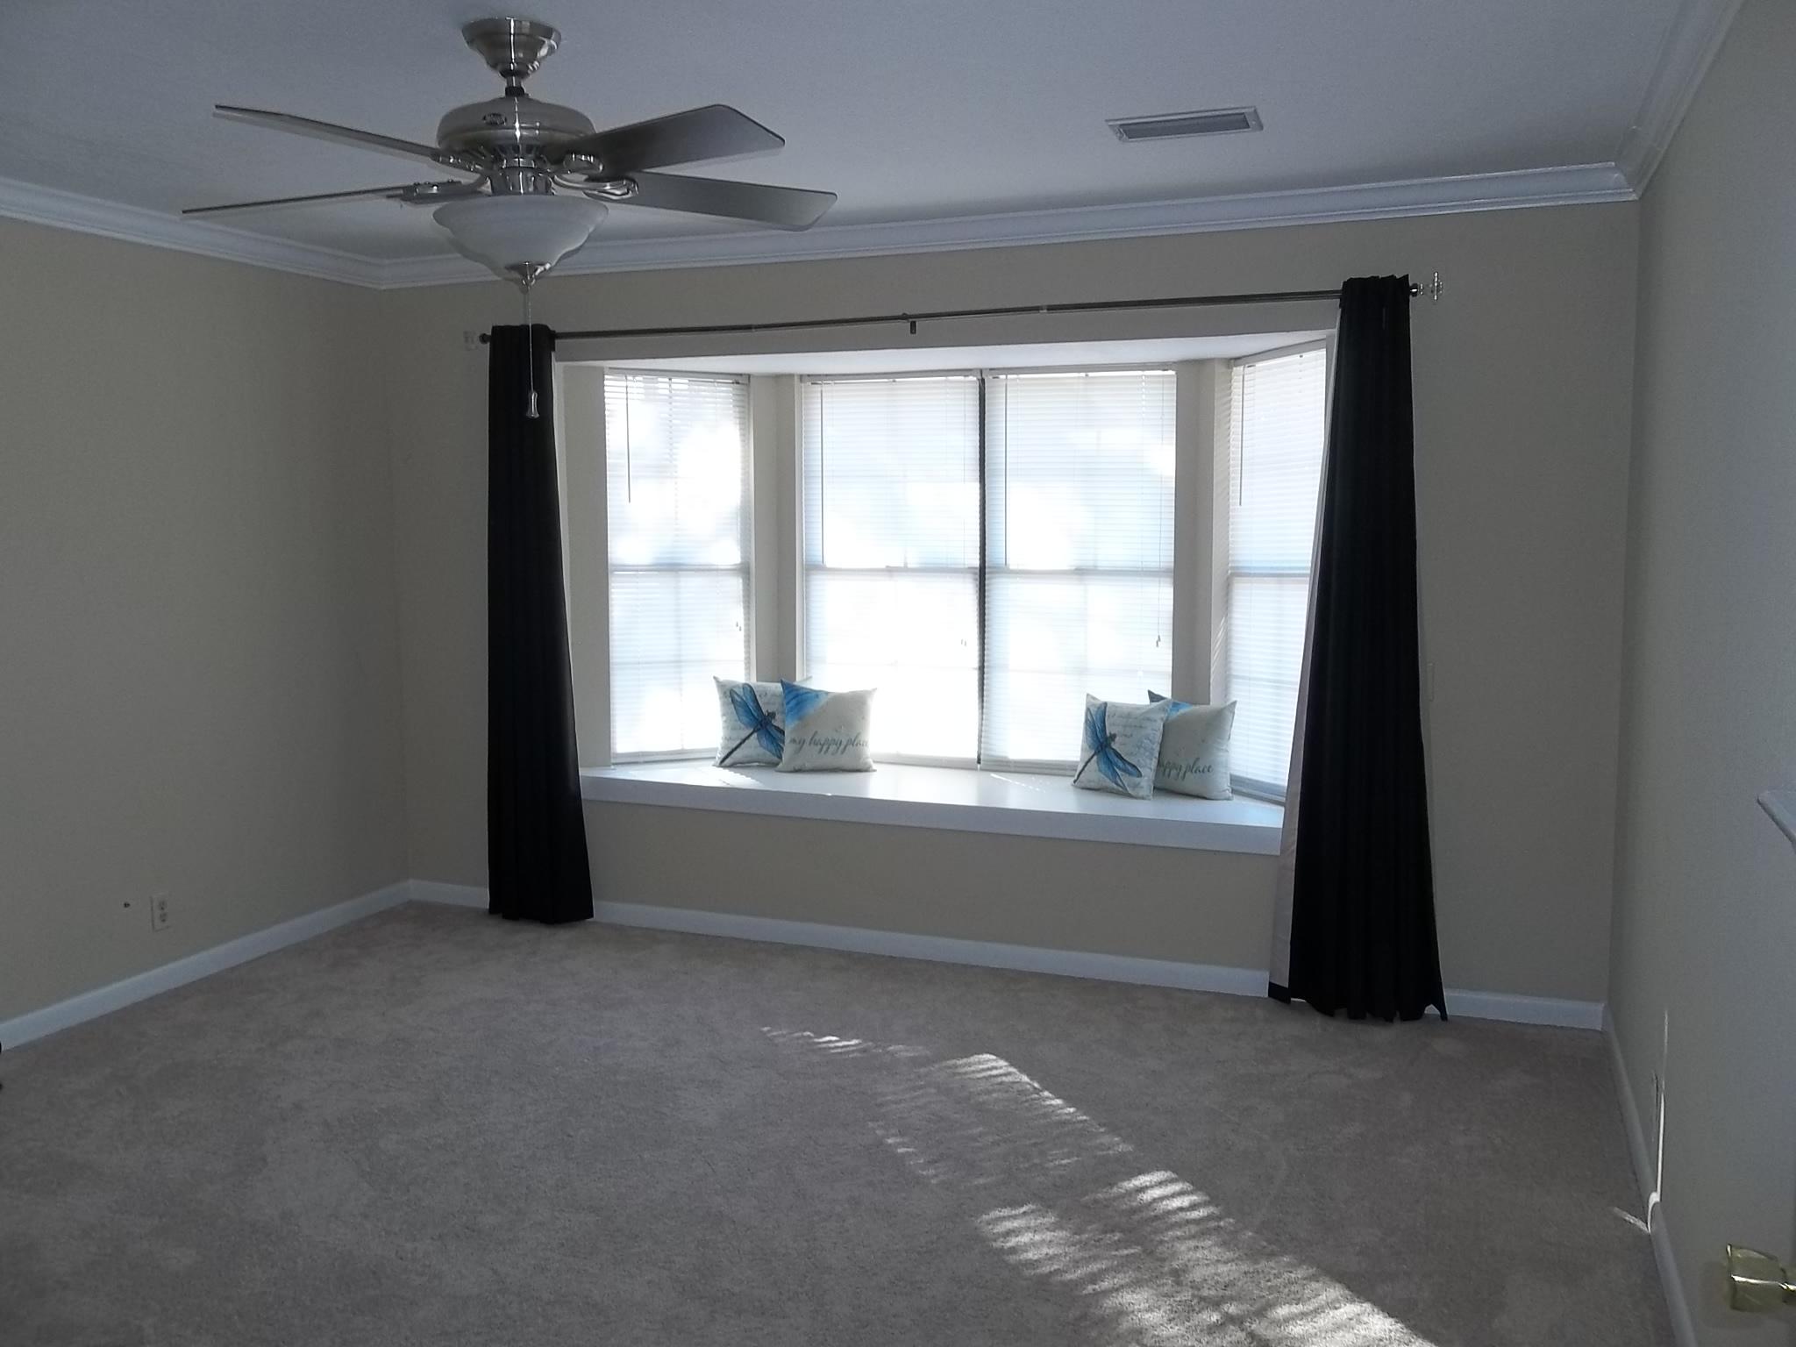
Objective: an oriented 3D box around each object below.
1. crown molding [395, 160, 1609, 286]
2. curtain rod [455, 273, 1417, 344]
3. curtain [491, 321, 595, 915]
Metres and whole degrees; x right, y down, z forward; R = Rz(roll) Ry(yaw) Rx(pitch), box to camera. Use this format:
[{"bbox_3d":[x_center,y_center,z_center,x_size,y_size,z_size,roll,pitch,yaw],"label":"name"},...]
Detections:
[{"bbox_3d":[0.005,-1.408,4.513,4.246,0.087,0.066,3,7,21],"label":"crown molding"},{"bbox_3d":[0.000,-1.140,4.490,3.252,0.075,0.090,3,7,21],"label":"curtain rod"},{"bbox_3d":[-1.342,-0.159,5.147,0.463,2.162,0.121,2,7,21],"label":"curtain"}]

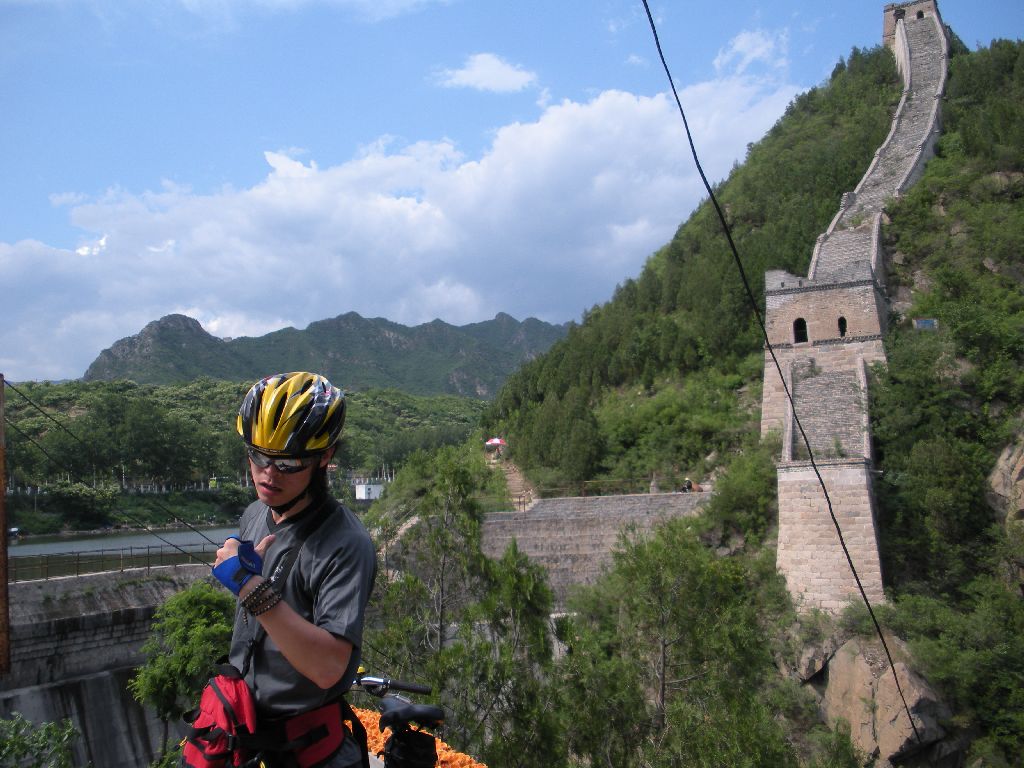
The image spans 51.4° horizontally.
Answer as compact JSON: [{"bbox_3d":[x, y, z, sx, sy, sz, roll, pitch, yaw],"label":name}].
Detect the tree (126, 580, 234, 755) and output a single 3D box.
[{"bbox_3d":[-4.230,3.950,14.000,1.650,2.700,1.600,0,-4,0],"label":"tree"}]

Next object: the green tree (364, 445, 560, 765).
[{"bbox_3d":[-1.020,4.700,22.000,4.000,7.000,3.800,0,-4,0],"label":"green tree"}]

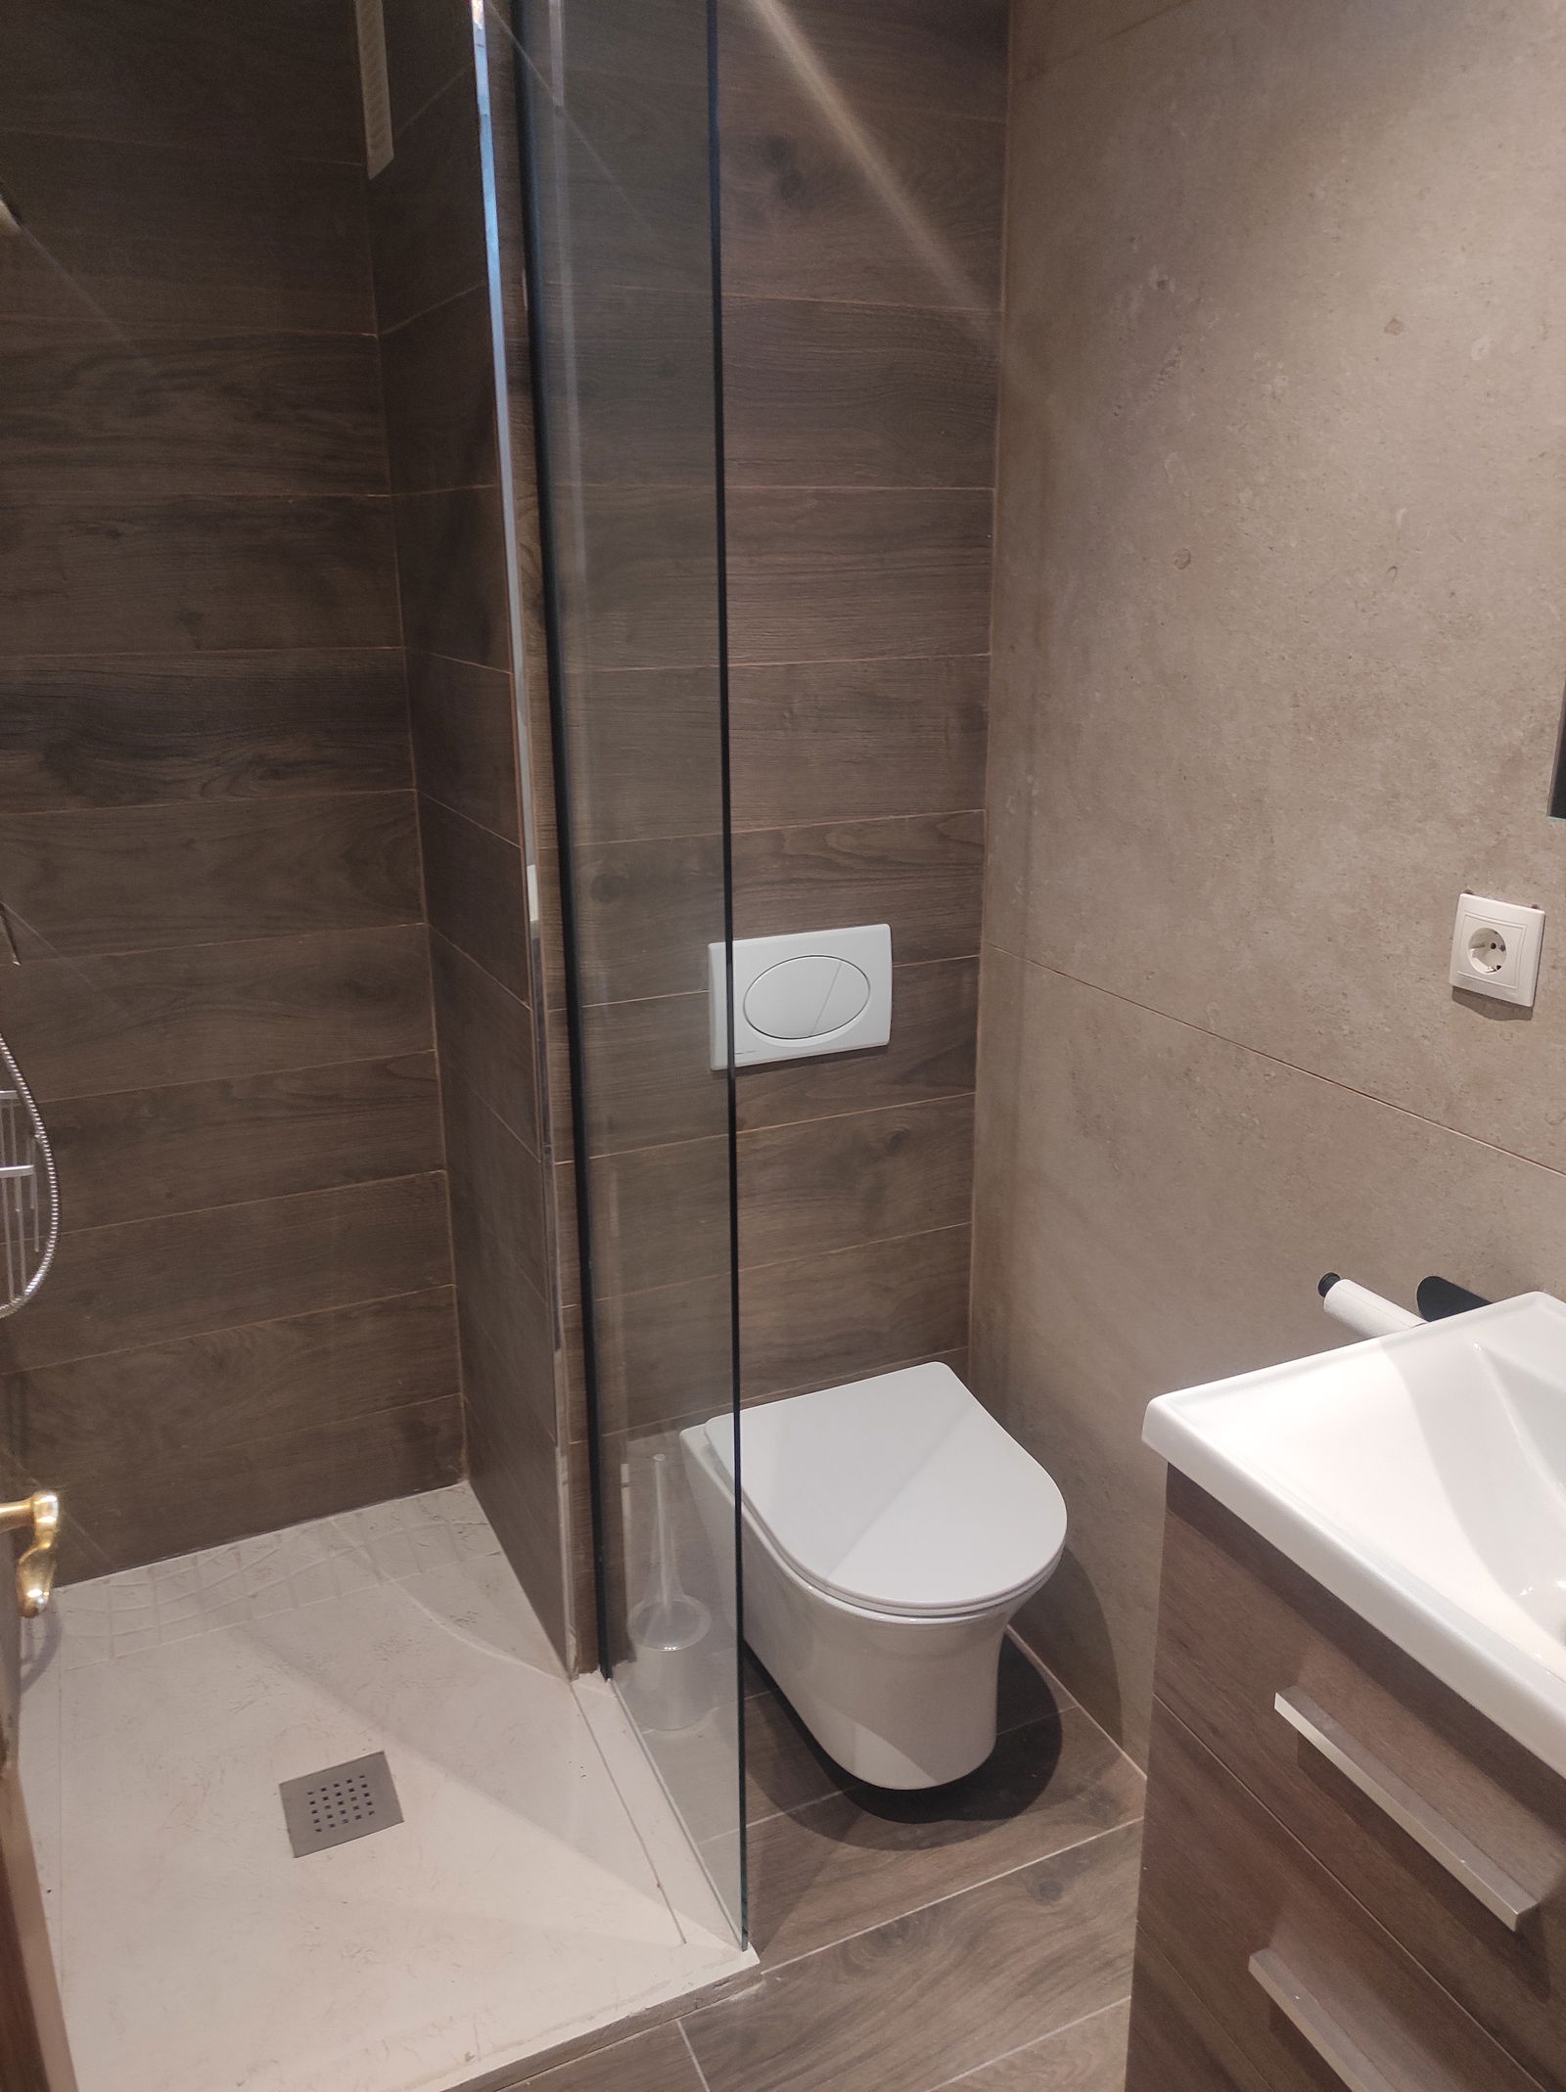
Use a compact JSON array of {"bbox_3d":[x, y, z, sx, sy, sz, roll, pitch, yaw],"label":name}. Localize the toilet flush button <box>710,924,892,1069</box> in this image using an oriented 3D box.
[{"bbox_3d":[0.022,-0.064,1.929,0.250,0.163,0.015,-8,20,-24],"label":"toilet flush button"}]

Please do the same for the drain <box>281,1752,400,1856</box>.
[{"bbox_3d":[-0.549,0.946,1.880,0.128,0.008,0.126,-8,20,-24],"label":"drain"}]

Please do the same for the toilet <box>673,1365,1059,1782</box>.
[{"bbox_3d":[0.142,0.717,1.965,0.380,0.367,0.491,-8,20,-24],"label":"toilet"}]

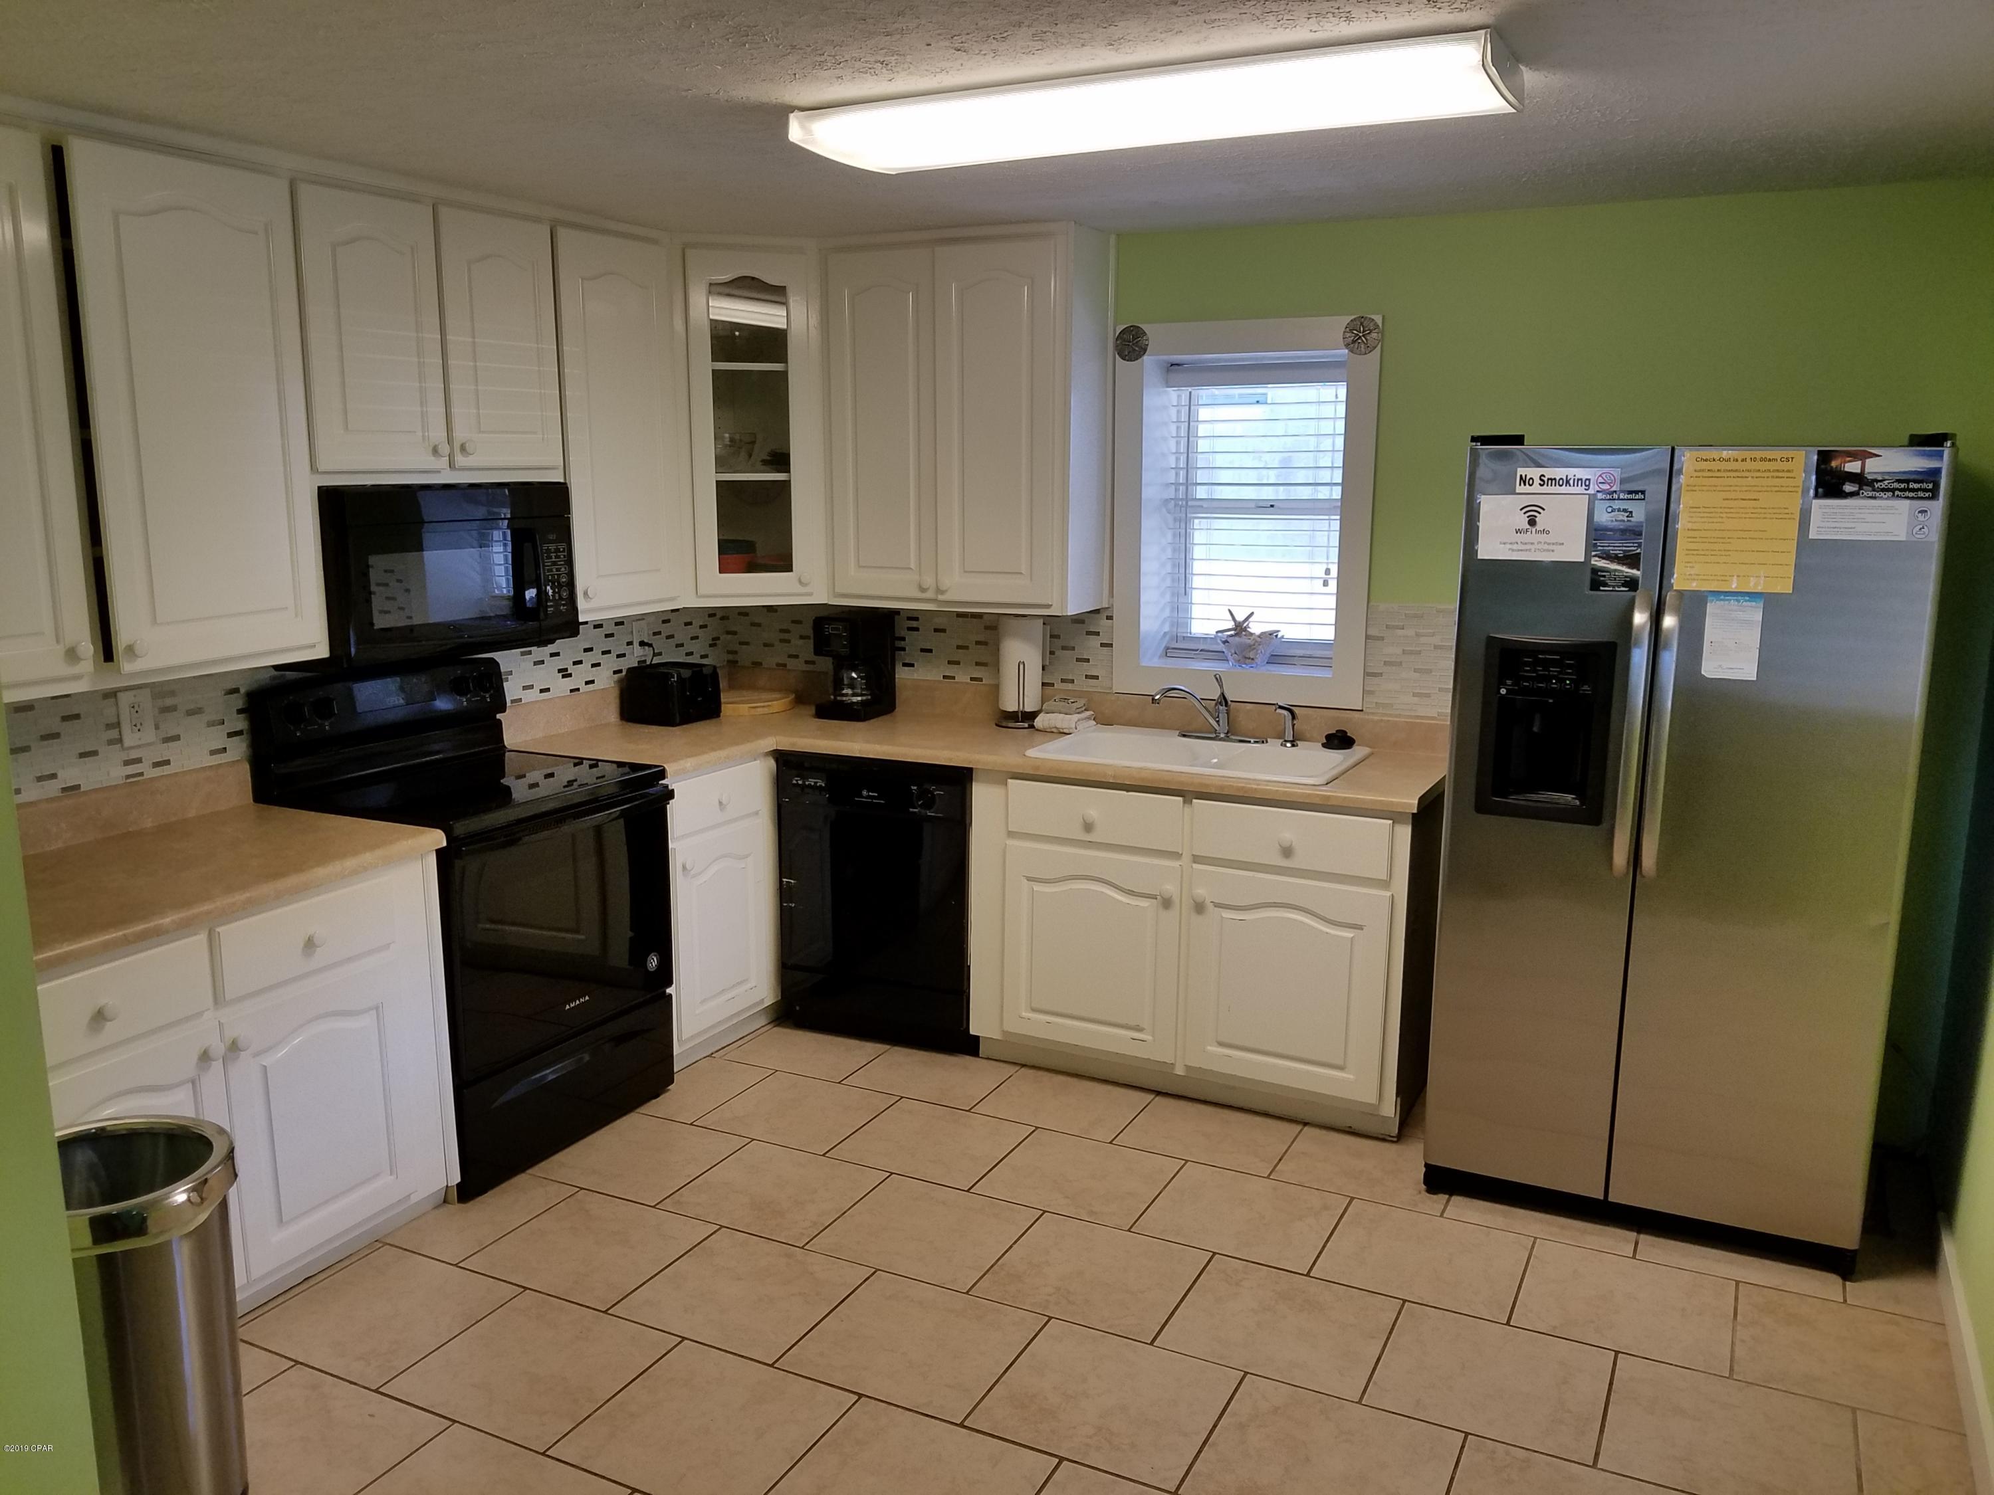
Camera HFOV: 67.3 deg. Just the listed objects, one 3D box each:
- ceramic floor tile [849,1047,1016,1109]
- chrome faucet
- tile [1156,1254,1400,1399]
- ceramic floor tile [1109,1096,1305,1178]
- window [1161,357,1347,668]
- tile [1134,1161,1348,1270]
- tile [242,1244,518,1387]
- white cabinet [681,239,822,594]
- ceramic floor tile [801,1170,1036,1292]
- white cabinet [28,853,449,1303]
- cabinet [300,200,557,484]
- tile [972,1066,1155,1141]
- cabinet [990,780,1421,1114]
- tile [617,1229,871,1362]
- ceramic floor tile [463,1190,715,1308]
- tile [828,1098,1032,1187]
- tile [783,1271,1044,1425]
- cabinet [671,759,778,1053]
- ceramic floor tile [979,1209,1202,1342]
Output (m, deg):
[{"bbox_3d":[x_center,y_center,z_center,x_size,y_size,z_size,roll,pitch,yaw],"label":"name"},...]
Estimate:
[{"bbox_3d":[-0.176,0.948,4.322,0.406,0.010,0.385,5,12,26],"label":"ceramic floor tile"},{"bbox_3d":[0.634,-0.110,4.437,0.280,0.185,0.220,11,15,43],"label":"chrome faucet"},{"bbox_3d":[0.577,1.171,3.040,0.405,0.010,0.391,6,12,26],"label":"tile"},{"bbox_3d":[0.562,1.002,3.896,0.404,0.010,0.377,5,12,26],"label":"ceramic floor tile"},{"bbox_3d":[0.769,-0.688,4.430,0.580,0.890,0.090,5,12,26],"label":"window"},{"bbox_3d":[0.571,1.085,3.466,0.404,0.010,0.386,5,12,26],"label":"tile"},{"bbox_3d":[-1.275,1.174,3.108,0.406,0.010,0.402,5,12,26],"label":"tile"},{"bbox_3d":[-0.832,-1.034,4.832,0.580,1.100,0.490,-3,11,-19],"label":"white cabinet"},{"bbox_3d":[-0.158,1.097,3.391,0.404,0.010,0.386,5,12,26],"label":"ceramic floor tile"},{"bbox_3d":[-1.732,0.703,3.125,0.610,0.860,0.980,6,12,26],"label":"white cabinet"},{"bbox_3d":[-1.438,-0.963,3.567,0.310,0.630,0.760,5,12,26],"label":"cabinet"},{"bbox_3d":[0.195,0.967,4.075,0.404,0.010,0.377,5,12,26],"label":"tile"},{"bbox_3d":[0.590,0.472,4.205,1.200,0.835,0.575,5,12,26],"label":"cabinet"},{"bbox_3d":[-0.524,1.142,3.134,0.405,0.012,0.395,5,12,26],"label":"tile"},{"bbox_3d":[-0.908,1.126,3.369,0.406,0.010,0.402,5,12,26],"label":"ceramic floor tile"},{"bbox_3d":[-0.163,1.013,3.821,0.405,0.012,0.395,5,12,26],"label":"tile"},{"bbox_3d":[-0.161,1.182,2.968,0.405,0.010,0.391,6,12,26],"label":"tile"},{"bbox_3d":[-1.032,0.435,4.391,0.585,0.850,0.480,5,12,26],"label":"cabinet"},{"bbox_3d":[0.212,1.150,3.261,0.406,0.010,0.402,5,12,26],"label":"ceramic floor tile"}]

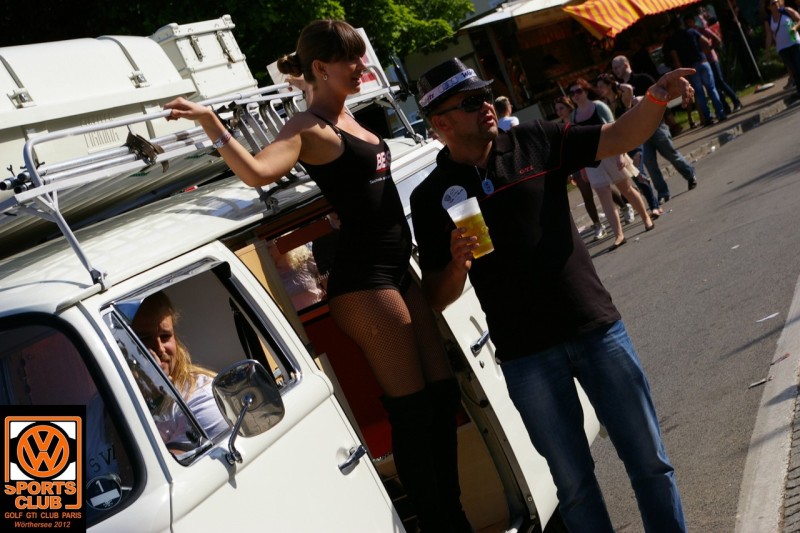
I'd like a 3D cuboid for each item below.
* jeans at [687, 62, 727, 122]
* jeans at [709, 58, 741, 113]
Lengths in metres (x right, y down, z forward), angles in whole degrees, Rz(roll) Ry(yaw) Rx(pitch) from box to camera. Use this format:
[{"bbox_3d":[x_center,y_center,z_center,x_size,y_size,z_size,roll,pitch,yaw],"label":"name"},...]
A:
[{"bbox_3d":[4.917,-2.783,29.100,0.420,0.950,0.320,-20,4,-12],"label":"jeans"},{"bbox_3d":[5.326,-2.959,29.900,0.420,0.900,0.360,-16,5,35],"label":"jeans"}]

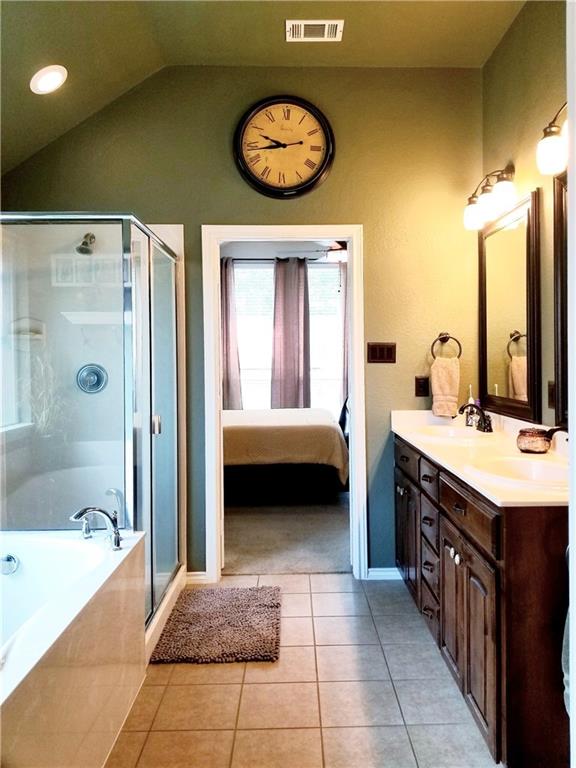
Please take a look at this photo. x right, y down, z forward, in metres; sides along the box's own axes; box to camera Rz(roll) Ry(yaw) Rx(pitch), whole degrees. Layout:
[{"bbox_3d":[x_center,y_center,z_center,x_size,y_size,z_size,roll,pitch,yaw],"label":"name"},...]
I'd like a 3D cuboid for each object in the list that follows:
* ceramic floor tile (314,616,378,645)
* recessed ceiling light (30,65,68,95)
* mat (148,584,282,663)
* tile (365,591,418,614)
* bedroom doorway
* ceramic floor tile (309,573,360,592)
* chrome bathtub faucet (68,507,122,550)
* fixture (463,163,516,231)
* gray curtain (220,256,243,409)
[{"bbox_3d":[0.278,1.209,2.819,0.303,0.010,0.303,-1,2,1],"label":"ceramic floor tile"},{"bbox_3d":[-1.208,-1.544,2.916,0.205,0.030,0.205,-32,1,1],"label":"recessed ceiling light"},{"bbox_3d":[-0.328,1.200,2.926,0.571,0.030,0.763,-1,2,0],"label":"mat"},{"bbox_3d":[0.575,1.187,3.134,0.280,0.010,0.298,-1,2,0],"label":"tile"},{"bbox_3d":[-0.021,0.125,3.487,0.961,2.123,0.150,-1,2,0],"label":"bedroom doorway"},{"bbox_3d":[0.280,1.179,3.437,0.304,0.010,0.298,-1,2,0],"label":"ceramic floor tile"},{"bbox_3d":[-0.750,0.555,2.255,0.220,0.150,0.287,-2,2,-42],"label":"chrome bathtub faucet"},{"bbox_3d":[1.064,-0.978,2.980,0.198,0.222,0.580,-1,3,0],"label":"fixture"},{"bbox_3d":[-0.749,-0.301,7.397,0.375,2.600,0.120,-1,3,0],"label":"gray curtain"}]

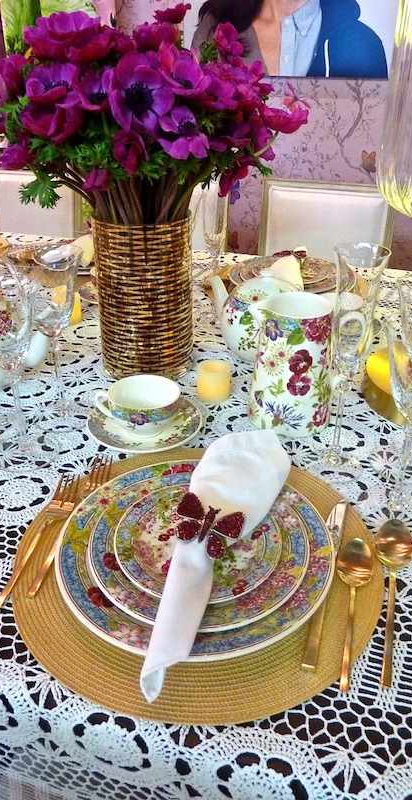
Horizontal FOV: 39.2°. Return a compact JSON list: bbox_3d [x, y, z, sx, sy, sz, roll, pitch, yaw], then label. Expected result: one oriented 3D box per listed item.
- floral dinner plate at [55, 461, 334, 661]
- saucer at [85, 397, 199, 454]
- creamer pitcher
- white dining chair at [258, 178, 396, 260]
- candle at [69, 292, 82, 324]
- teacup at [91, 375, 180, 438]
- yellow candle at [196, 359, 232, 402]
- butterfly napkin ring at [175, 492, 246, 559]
[{"bbox_3d":[-0.009,0.146,0.590,0.275,0.027,0.275,0,30,0],"label":"floral dinner plate"},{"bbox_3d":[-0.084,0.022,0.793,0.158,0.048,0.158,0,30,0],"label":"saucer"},{"bbox_3d":[0.129,-0.051,0.798,0.150,0.170,0.112,-4,30,-7],"label":"creamer pitcher"},{"bbox_3d":[0.320,-0.210,1.865,0.470,0.880,0.550,9,31,16],"label":"white dining chair"},{"bbox_3d":[-0.275,-0.183,1.147,0.052,0.051,0.052,0,30,0],"label":"candle"},{"bbox_3d":[-0.091,0.014,0.784,0.113,0.057,0.096,0,30,0],"label":"teacup"},{"bbox_3d":[0.012,-0.028,0.880,0.052,0.048,0.052,0,30,0],"label":"yellow candle"},{"bbox_3d":[0.002,0.123,0.542,0.070,0.045,0.062,9,31,15],"label":"butterfly napkin ring"}]

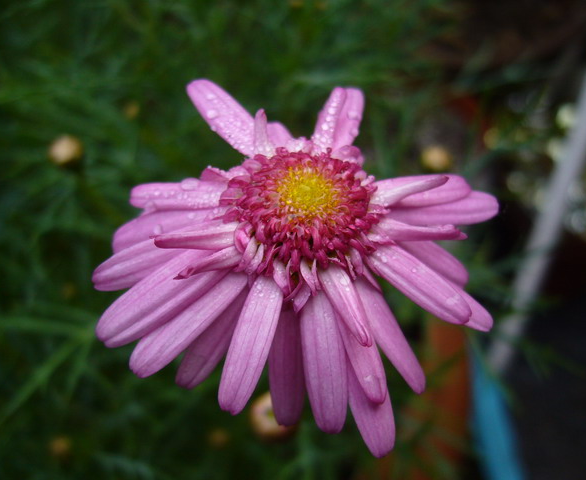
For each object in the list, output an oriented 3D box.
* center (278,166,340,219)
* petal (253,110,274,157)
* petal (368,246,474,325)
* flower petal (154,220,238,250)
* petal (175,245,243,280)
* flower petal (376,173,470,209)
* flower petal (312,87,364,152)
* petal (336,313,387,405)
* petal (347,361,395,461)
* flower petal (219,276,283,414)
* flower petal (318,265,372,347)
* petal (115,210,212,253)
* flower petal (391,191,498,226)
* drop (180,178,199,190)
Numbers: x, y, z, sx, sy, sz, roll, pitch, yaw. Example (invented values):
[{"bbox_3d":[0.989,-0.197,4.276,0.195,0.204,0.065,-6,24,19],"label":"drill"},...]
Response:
[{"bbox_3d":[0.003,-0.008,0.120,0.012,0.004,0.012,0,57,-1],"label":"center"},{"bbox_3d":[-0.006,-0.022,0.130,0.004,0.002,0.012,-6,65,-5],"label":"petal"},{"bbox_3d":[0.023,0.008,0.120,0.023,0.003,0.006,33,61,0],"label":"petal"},{"bbox_3d":[-0.015,0.000,0.099,0.013,0.003,0.004,-6,53,-3],"label":"flower petal"},{"bbox_3d":[-0.013,0.004,0.096,0.010,0.003,0.003,-19,56,-10],"label":"petal"},{"bbox_3d":[0.022,-0.008,0.110,0.019,0.003,0.006,-6,53,-22],"label":"flower petal"},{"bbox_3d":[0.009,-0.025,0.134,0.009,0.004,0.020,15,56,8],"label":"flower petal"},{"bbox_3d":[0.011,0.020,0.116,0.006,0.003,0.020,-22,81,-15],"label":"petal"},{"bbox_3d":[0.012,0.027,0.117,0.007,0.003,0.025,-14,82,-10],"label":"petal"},{"bbox_3d":[-0.006,0.015,0.094,0.005,0.003,0.020,11,74,6],"label":"flower petal"},{"bbox_3d":[0.008,0.009,0.093,0.003,0.003,0.013,-17,64,-15],"label":"flower petal"},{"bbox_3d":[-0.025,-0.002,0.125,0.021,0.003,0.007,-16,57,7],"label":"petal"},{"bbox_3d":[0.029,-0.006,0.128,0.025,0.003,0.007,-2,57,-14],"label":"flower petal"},{"bbox_3d":[-0.017,-0.009,0.107,0.003,0.002,0.002,0,52,17],"label":"drop"}]

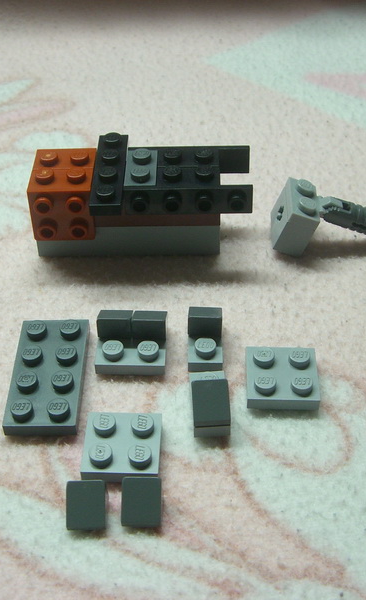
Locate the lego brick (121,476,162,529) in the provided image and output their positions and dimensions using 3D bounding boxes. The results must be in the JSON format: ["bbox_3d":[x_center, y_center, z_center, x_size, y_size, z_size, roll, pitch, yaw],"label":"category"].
[{"bbox_3d":[-0.008,0.040,0.175,0.008,0.006,0.008,1,44,2],"label":"lego brick"}]

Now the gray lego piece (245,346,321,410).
[{"bbox_3d":[0.023,0.017,0.200,0.016,0.005,0.016,1,44,2],"label":"gray lego piece"}]

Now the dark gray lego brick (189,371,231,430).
[{"bbox_3d":[0.006,0.021,0.194,0.008,0.009,0.016,-3,44,-2],"label":"dark gray lego brick"}]

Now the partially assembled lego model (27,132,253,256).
[{"bbox_3d":[-0.010,-0.026,0.232,0.056,0.024,0.032,-1,44,0],"label":"partially assembled lego model"}]

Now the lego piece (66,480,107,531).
[{"bbox_3d":[-0.019,0.041,0.175,0.008,0.006,0.008,-1,44,0],"label":"lego piece"}]

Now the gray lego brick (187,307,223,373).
[{"bbox_3d":[0.005,0.008,0.207,0.008,0.009,0.016,0,44,1],"label":"gray lego brick"}]

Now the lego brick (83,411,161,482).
[{"bbox_3d":[-0.013,0.031,0.187,0.016,0.005,0.016,1,44,2],"label":"lego brick"}]

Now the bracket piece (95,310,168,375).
[{"bbox_3d":[-0.012,0.008,0.207,0.016,0.009,0.016,1,44,2],"label":"bracket piece"}]

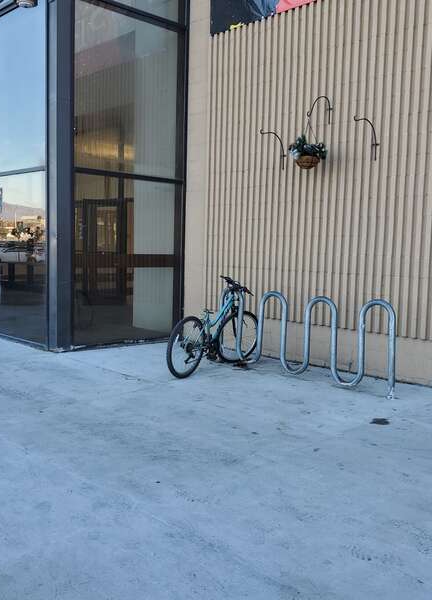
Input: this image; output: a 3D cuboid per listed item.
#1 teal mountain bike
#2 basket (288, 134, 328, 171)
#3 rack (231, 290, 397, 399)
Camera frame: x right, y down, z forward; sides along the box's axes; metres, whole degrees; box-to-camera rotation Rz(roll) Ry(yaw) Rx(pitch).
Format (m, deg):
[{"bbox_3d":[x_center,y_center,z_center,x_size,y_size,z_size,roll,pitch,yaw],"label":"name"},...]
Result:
[{"bbox_3d":[0.037,0.282,6.317,0.620,0.970,1.600,15,12,31],"label":"teal mountain bike"},{"bbox_3d":[0.984,-1.553,6.326,0.390,0.360,0.390,2,5,0],"label":"basket"},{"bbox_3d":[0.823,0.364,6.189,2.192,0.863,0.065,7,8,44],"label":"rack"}]

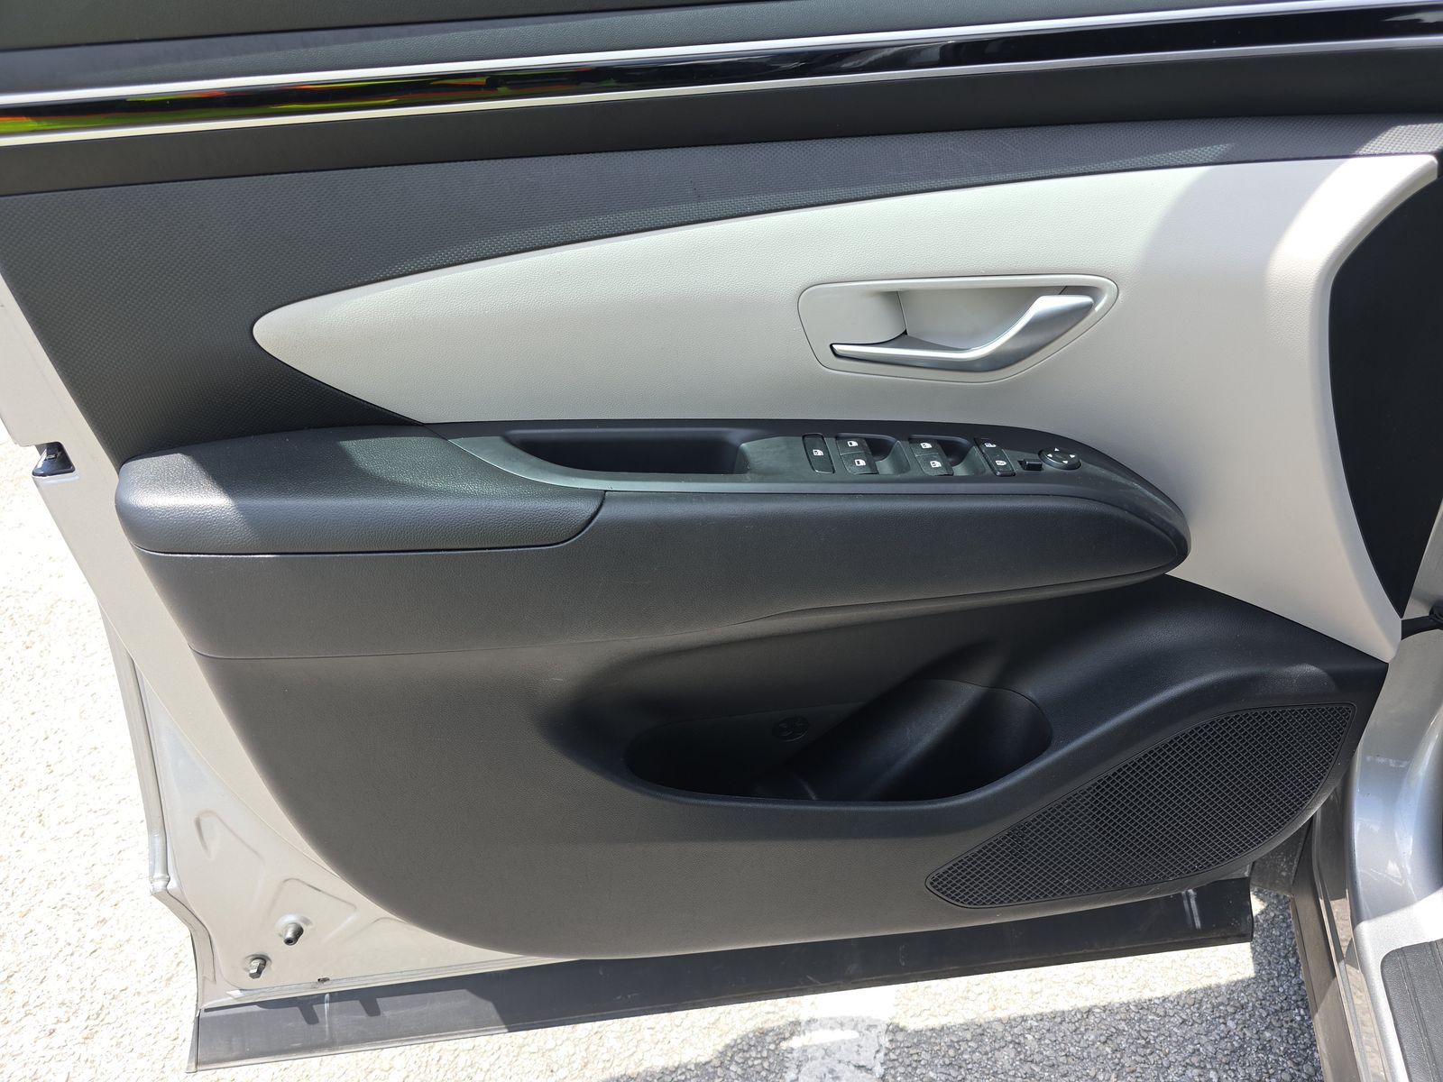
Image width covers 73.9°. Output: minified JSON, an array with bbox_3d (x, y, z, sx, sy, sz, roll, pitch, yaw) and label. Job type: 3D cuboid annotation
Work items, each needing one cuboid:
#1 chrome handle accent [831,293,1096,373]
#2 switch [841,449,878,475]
[{"bbox_3d":[0.147,-0.126,0.578,0.156,0.039,0.032,-5,22,-2],"label":"chrome handle accent"},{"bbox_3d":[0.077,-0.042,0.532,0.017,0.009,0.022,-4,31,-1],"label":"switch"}]

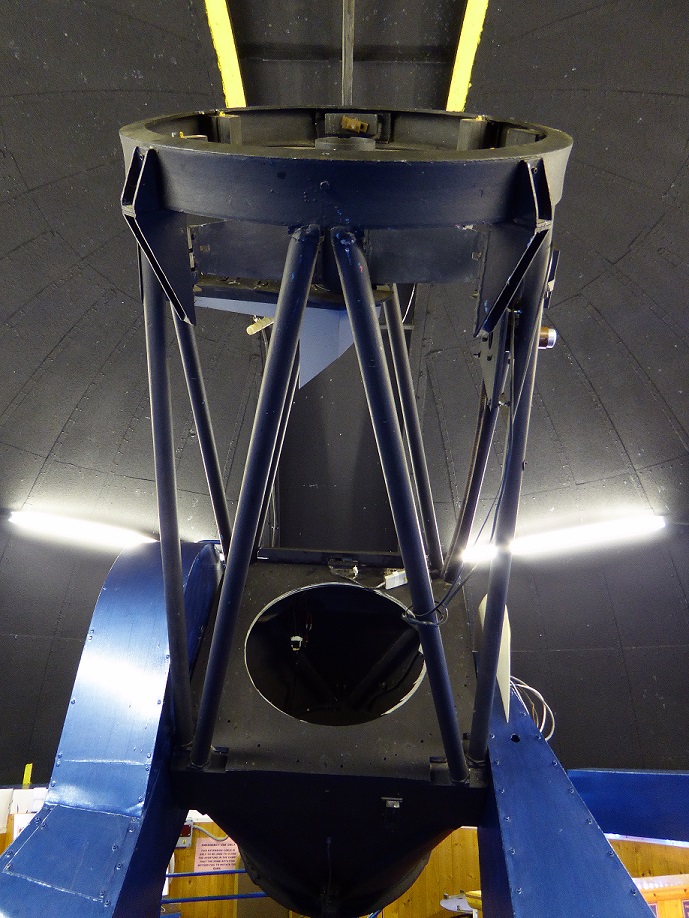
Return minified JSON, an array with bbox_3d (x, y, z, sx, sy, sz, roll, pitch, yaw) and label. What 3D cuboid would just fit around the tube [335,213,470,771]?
[{"bbox_3d":[0.168,0.271,1.498,0.049,0.049,1.563,-12,-59,4],"label":"tube"}]

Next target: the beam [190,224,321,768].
[{"bbox_3d":[-0.244,0.256,1.521,0.049,0.049,1.549,13,-58,-4],"label":"beam"}]

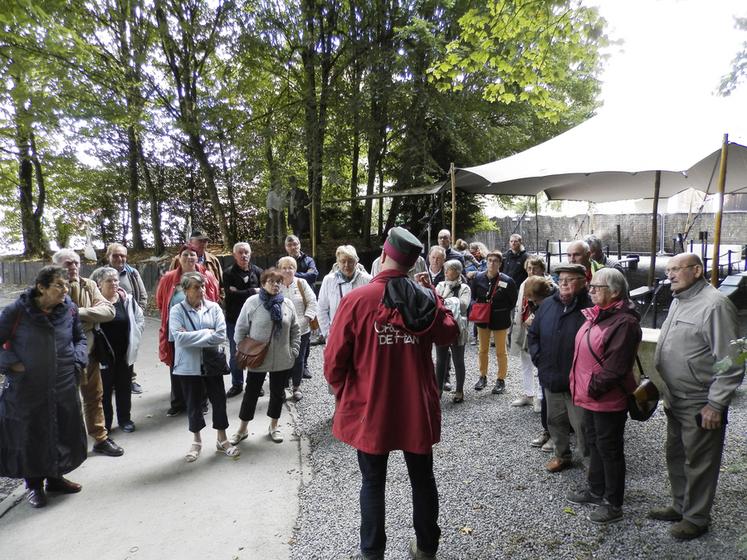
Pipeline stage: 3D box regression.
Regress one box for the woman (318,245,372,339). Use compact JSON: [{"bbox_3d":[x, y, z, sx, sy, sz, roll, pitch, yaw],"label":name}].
[{"bbox_3d":[-0.213,0.518,5.070,0.560,1.700,0.380,0,5,-3],"label":"woman"}]

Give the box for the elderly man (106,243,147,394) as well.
[{"bbox_3d":[-2.891,0.446,6.263,0.540,1.720,0.370,-3,6,-28],"label":"elderly man"}]

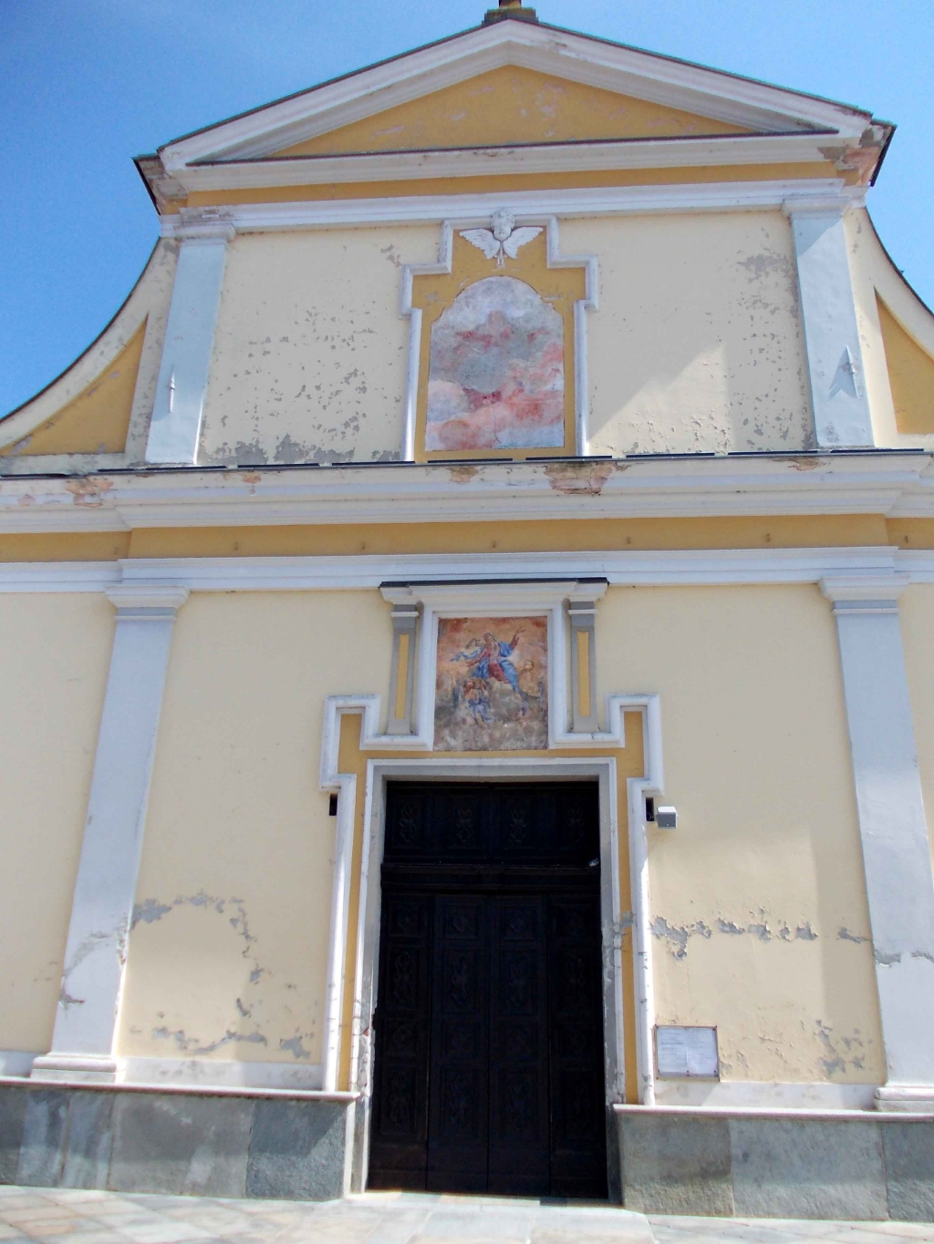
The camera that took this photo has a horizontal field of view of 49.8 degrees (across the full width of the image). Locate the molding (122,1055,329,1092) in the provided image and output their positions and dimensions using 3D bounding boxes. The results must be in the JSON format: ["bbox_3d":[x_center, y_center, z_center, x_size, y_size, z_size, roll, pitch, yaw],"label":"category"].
[{"bbox_3d":[-1.972,3.651,8.131,1.653,0.187,0.052,0,-21,6],"label":"molding"}]

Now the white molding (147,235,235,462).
[{"bbox_3d":[-2.911,-2.971,10.651,0.635,2.975,0.174,0,-21,6],"label":"white molding"}]

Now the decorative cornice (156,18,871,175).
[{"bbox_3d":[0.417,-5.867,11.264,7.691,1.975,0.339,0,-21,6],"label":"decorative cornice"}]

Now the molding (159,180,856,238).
[{"bbox_3d":[0.357,-4.447,10.890,7.552,0.322,0.157,0,-21,6],"label":"molding"}]

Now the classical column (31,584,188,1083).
[{"bbox_3d":[-3.061,1.706,8.869,0.783,4.254,0.244,0,-21,6],"label":"classical column"}]

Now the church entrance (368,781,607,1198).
[{"bbox_3d":[0.189,2.992,8.527,1.905,3.267,0.104,0,-21,6],"label":"church entrance"}]

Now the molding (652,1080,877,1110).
[{"bbox_3d":[2.273,3.619,7.720,1.649,0.187,0.052,0,-21,6],"label":"molding"}]

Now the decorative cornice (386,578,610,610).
[{"bbox_3d":[0.234,-0.244,9.292,2.088,0.235,0.209,0,-21,6],"label":"decorative cornice"}]

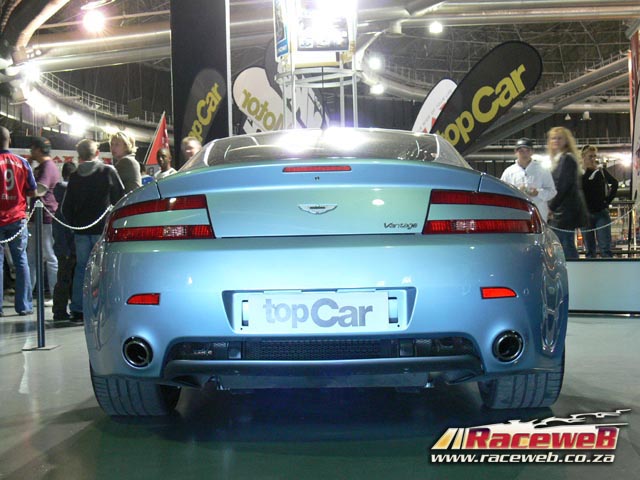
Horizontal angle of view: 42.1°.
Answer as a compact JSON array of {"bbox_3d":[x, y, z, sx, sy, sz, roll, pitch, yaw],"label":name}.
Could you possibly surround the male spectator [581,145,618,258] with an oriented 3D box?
[{"bbox_3d":[3.292,-0.247,9.800,0.580,1.740,0.380,-2,0,-41],"label":"male spectator"}]

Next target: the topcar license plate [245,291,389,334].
[{"bbox_3d":[-0.006,0.231,2.630,0.450,0.125,0.018,-1,0,3],"label":"topcar license plate"}]

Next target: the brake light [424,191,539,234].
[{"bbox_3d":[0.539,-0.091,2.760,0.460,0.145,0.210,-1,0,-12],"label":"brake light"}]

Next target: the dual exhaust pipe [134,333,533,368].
[{"bbox_3d":[0.012,0.366,2.780,1.310,0.110,0.180,-1,0,3],"label":"dual exhaust pipe"}]

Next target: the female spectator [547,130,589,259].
[{"bbox_3d":[2.335,-0.174,7.850,0.320,1.740,0.420,-1,0,-30],"label":"female spectator"}]

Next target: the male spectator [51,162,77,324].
[{"bbox_3d":[-2.276,0.014,7.500,0.430,1.430,0.290,-1,0,-6],"label":"male spectator"}]

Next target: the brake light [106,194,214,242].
[{"bbox_3d":[-0.525,-0.070,2.690,0.400,0.145,0.240,-1,0,2],"label":"brake light"}]

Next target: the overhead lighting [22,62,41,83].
[{"bbox_3d":[-12.483,-7.248,36.000,0.750,0.800,0.650,-1,0,-19],"label":"overhead lighting"}]

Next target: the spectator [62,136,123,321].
[{"bbox_3d":[-2.205,-0.101,8.100,0.560,1.780,0.380,-1,0,-20],"label":"spectator"}]

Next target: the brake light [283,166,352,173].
[{"bbox_3d":[-0.008,-0.225,2.660,0.222,0.021,0.030,-1,0,2],"label":"brake light"}]

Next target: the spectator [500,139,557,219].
[{"bbox_3d":[2.155,-0.175,8.600,0.560,1.760,0.380,-1,0,12],"label":"spectator"}]

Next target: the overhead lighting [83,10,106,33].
[{"bbox_3d":[-8.131,-7.879,30.000,0.750,0.750,0.650,-1,0,-14],"label":"overhead lighting"}]

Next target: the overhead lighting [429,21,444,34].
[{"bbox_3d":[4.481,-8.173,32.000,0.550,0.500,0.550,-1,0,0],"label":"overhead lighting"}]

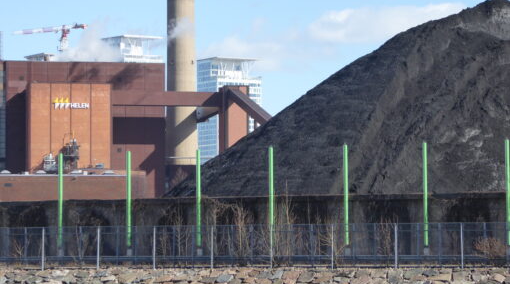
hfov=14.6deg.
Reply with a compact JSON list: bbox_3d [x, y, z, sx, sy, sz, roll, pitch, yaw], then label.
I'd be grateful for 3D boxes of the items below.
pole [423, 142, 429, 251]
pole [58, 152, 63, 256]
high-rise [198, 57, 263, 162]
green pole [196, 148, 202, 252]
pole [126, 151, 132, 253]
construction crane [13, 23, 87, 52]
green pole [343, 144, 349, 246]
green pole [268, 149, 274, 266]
[{"bbox_3d":[8.635,2.760,100.510,0.210,5.500,0.210,0,-3,0],"label":"pole"},{"bbox_3d":[-10.812,3.353,110.622,0.210,5.430,0.210,0,-3,0],"label":"pole"},{"bbox_3d":[-15.626,7.712,1201.895,29.000,115.000,27.500,2,-4,-31],"label":"high-rise"},{"bbox_3d":[-3.007,3.136,106.564,0.210,5.410,0.210,0,-3,0],"label":"green pole"},{"bbox_3d":[-6.865,3.241,108.570,0.210,5.420,0.210,0,-3,0],"label":"pole"},{"bbox_3d":[-132.963,-5.699,1286.220,65.000,140.000,3.500,-3,-4,37],"label":"construction crane"},{"bbox_3d":[4.705,2.868,102.554,0.210,5.510,0.210,0,-3,0],"label":"green pole"},{"bbox_3d":[0.878,2.992,104.543,0.210,5.480,0.210,0,-3,0],"label":"green pole"}]

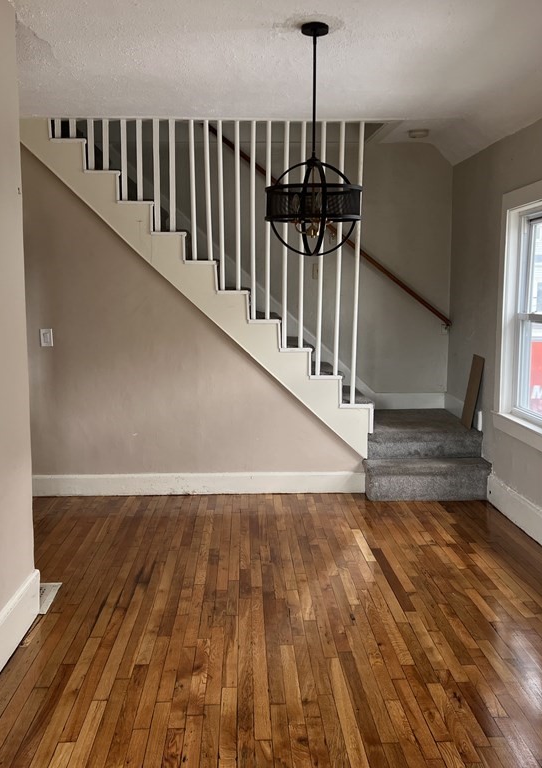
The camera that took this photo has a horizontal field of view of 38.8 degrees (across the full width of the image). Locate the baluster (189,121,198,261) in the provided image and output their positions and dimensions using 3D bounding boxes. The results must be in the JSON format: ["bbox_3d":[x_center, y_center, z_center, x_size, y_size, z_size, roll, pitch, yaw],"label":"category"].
[{"bbox_3d":[-0.537,-1.329,5.293,0.032,0.939,0.032,-1,6,-2],"label":"baluster"}]

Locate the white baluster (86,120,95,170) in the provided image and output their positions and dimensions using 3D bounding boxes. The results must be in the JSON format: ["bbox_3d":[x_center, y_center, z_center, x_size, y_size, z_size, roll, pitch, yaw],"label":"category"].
[{"bbox_3d":[-1.204,-1.607,5.173,0.037,0.326,0.037,0,7,-3],"label":"white baluster"}]

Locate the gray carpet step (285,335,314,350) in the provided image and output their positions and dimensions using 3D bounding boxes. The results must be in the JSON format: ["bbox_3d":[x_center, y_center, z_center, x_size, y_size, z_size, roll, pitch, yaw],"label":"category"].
[{"bbox_3d":[0.164,-0.207,5.866,0.259,0.196,0.927,0,7,-3],"label":"gray carpet step"}]

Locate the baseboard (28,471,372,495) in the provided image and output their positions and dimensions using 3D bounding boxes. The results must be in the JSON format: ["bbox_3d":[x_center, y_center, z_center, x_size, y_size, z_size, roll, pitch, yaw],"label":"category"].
[{"bbox_3d":[-0.500,0.707,5.495,2.362,0.161,0.020,0,6,-2],"label":"baseboard"}]

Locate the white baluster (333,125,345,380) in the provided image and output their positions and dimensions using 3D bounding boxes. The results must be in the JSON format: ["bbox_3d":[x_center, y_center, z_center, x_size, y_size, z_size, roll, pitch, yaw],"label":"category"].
[{"bbox_3d":[0.471,-0.924,5.336,0.034,1.744,0.034,0,7,-3],"label":"white baluster"}]

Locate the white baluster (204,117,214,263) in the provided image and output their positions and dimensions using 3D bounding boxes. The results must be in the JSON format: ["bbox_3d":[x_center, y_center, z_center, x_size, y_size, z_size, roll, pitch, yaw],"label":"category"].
[{"bbox_3d":[-0.432,-1.329,5.297,0.032,0.939,0.032,-2,6,-2],"label":"white baluster"}]

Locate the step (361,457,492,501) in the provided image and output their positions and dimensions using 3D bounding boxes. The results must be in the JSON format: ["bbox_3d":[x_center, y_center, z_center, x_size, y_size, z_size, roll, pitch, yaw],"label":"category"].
[{"bbox_3d":[1.059,0.675,5.389,0.870,0.245,0.301,0,7,-3],"label":"step"}]

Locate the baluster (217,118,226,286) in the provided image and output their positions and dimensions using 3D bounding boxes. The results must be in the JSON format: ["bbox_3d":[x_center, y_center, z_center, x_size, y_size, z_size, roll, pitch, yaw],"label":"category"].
[{"bbox_3d":[-0.338,-1.224,5.261,0.034,1.113,0.034,0,7,-3],"label":"baluster"}]

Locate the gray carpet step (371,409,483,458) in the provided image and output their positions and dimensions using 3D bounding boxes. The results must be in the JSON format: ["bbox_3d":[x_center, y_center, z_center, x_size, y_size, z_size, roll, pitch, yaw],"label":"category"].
[{"bbox_3d":[1.090,0.377,5.974,0.798,0.210,0.980,0,6,-2],"label":"gray carpet step"}]

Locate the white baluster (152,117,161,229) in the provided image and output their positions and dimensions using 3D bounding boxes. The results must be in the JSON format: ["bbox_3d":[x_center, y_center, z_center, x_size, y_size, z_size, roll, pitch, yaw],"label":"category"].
[{"bbox_3d":[-0.772,-1.409,5.218,0.037,0.739,0.037,0,7,-3],"label":"white baluster"}]

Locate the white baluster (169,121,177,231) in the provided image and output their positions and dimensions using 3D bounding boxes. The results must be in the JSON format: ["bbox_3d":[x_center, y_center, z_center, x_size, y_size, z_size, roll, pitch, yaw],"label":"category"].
[{"bbox_3d":[-0.676,-1.426,5.277,0.040,0.747,0.036,0,6,-2],"label":"white baluster"}]

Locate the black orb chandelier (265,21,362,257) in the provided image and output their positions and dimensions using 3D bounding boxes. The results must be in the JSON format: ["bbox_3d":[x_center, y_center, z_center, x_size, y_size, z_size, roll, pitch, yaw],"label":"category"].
[{"bbox_3d":[0.197,-1.078,3.474,0.438,1.000,0.438,0,7,-3],"label":"black orb chandelier"}]

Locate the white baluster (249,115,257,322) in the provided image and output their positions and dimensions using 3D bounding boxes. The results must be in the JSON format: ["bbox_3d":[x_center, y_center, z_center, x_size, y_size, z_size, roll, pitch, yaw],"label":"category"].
[{"bbox_3d":[-0.121,-1.127,5.331,0.032,1.342,0.032,0,6,-2],"label":"white baluster"}]

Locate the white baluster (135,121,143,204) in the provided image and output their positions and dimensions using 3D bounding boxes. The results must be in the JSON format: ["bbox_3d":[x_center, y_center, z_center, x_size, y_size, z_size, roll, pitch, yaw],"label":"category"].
[{"bbox_3d":[-0.882,-1.508,5.201,0.037,0.535,0.037,0,7,-3],"label":"white baluster"}]

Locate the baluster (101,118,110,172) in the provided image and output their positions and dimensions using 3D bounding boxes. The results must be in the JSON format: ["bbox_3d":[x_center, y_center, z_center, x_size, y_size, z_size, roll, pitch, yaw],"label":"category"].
[{"bbox_3d":[-1.125,-1.629,5.238,0.041,0.334,0.036,0,6,-2],"label":"baluster"}]

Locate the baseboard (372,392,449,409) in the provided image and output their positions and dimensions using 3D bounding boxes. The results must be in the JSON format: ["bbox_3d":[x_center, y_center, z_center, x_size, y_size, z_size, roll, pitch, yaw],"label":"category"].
[{"bbox_3d":[1.152,0.139,6.416,0.635,0.139,0.020,0,7,-3],"label":"baseboard"}]

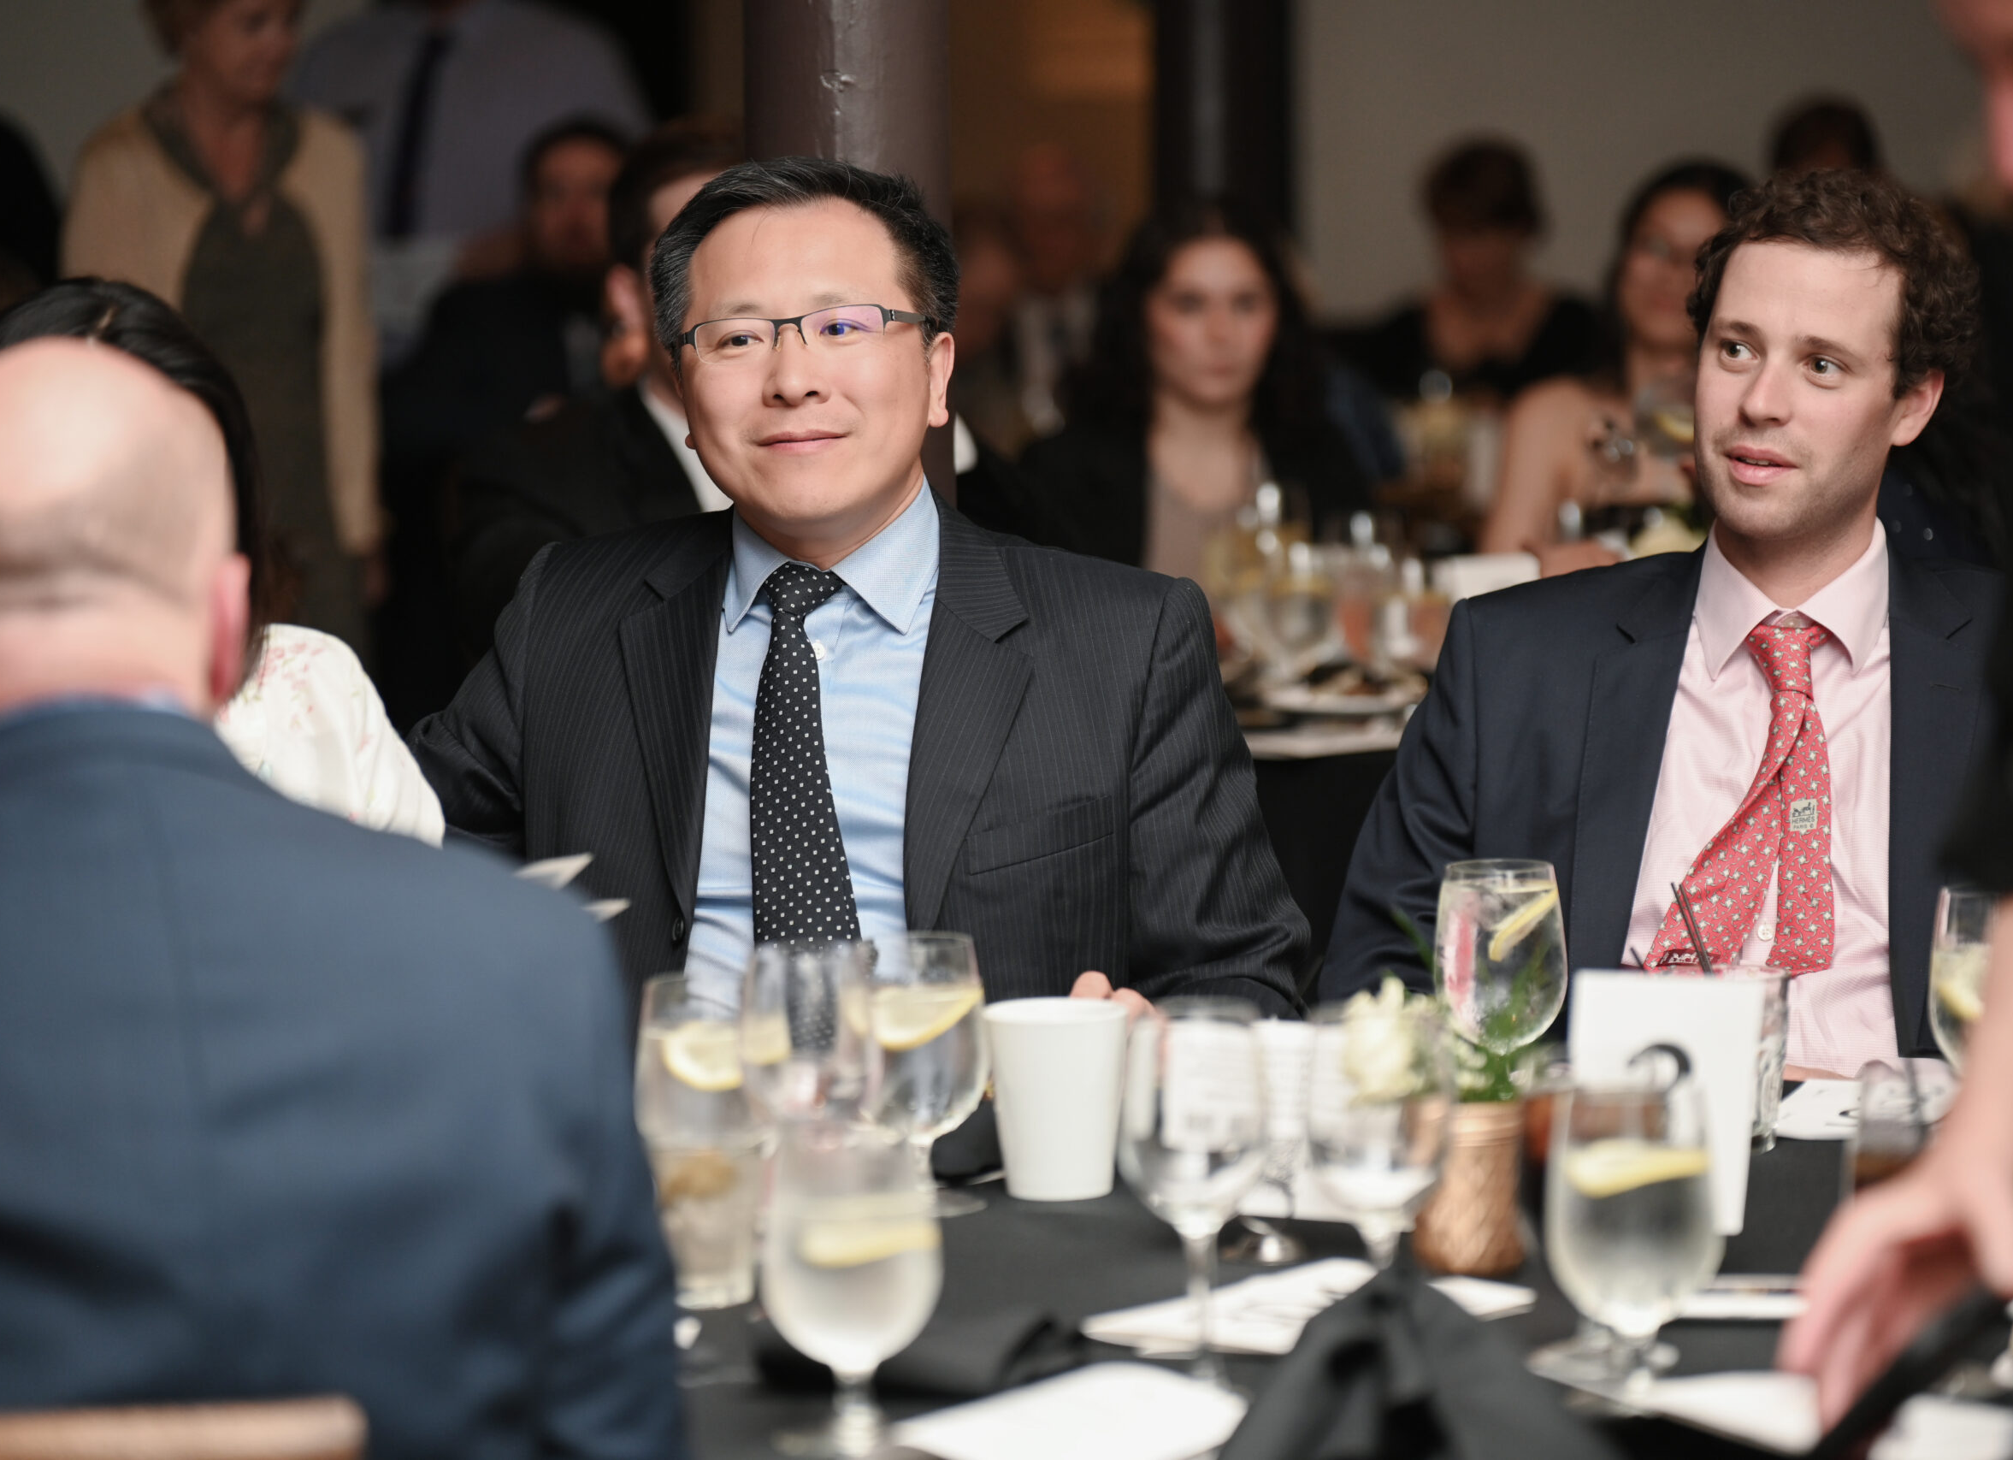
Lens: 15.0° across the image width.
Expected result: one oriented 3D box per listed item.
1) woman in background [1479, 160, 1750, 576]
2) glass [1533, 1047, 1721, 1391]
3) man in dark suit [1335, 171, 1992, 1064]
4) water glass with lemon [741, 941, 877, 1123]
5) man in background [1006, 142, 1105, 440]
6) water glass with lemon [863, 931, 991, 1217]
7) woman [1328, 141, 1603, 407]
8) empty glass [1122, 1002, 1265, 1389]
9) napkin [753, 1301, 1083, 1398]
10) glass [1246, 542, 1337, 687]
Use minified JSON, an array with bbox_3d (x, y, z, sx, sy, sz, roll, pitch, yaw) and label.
[{"bbox_3d":[0.711,-0.034,8.544,0.480,1.200,0.700,1,6,8],"label":"woman in background"},{"bbox_3d":[0.307,0.252,3.738,0.082,0.150,0.082,0,6,0],"label":"glass"},{"bbox_3d":[0.497,0.314,4.836,0.580,1.322,0.800,-1,6,5],"label":"man in dark suit"},{"bbox_3d":[-0.106,0.205,4.125,0.077,0.160,0.077,0,6,0],"label":"water glass with lemon"},{"bbox_3d":[0.031,-0.340,12.296,0.540,1.186,0.750,2,6,25],"label":"man in background"},{"bbox_3d":[-0.050,0.198,4.421,0.080,0.155,0.080,-1,6,0],"label":"water glass with lemon"},{"bbox_3d":[0.692,-0.271,11.380,0.500,1.202,0.750,-1,6,3],"label":"woman"},{"bbox_3d":[0.094,0.235,3.868,0.075,0.184,0.075,-1,6,0],"label":"empty glass"},{"bbox_3d":[-0.044,0.303,3.788,0.170,0.036,0.110,0,6,0],"label":"napkin"},{"bbox_3d":[0.264,-0.100,7.049,0.080,0.149,0.080,0,6,0],"label":"glass"}]

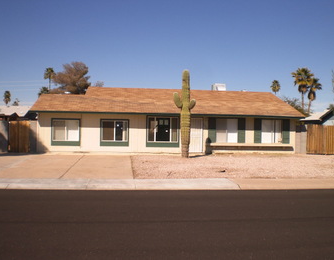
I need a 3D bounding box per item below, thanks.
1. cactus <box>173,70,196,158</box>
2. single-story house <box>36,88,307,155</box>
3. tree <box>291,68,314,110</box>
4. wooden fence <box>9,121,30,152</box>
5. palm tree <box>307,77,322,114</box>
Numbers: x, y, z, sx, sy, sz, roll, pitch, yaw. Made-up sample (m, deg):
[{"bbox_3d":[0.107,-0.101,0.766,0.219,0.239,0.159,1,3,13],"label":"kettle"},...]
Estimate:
[{"bbox_3d":[0.913,-0.811,19.500,1.170,4.509,0.650,1,1,-8],"label":"cactus"},{"bbox_3d":[-0.294,-0.780,27.073,15.963,4.189,10.560,1,1,-8],"label":"single-story house"},{"bbox_3d":[18.461,-3.541,52.052,3.078,9.747,3.078,1,1,-8],"label":"tree"},{"bbox_3d":[-8.297,0.403,21.426,1.183,1.763,0.070,1,1,-8],"label":"wooden fence"},{"bbox_3d":[20.359,-2.985,53.046,2.440,8.673,2.440,1,1,-8],"label":"palm tree"}]

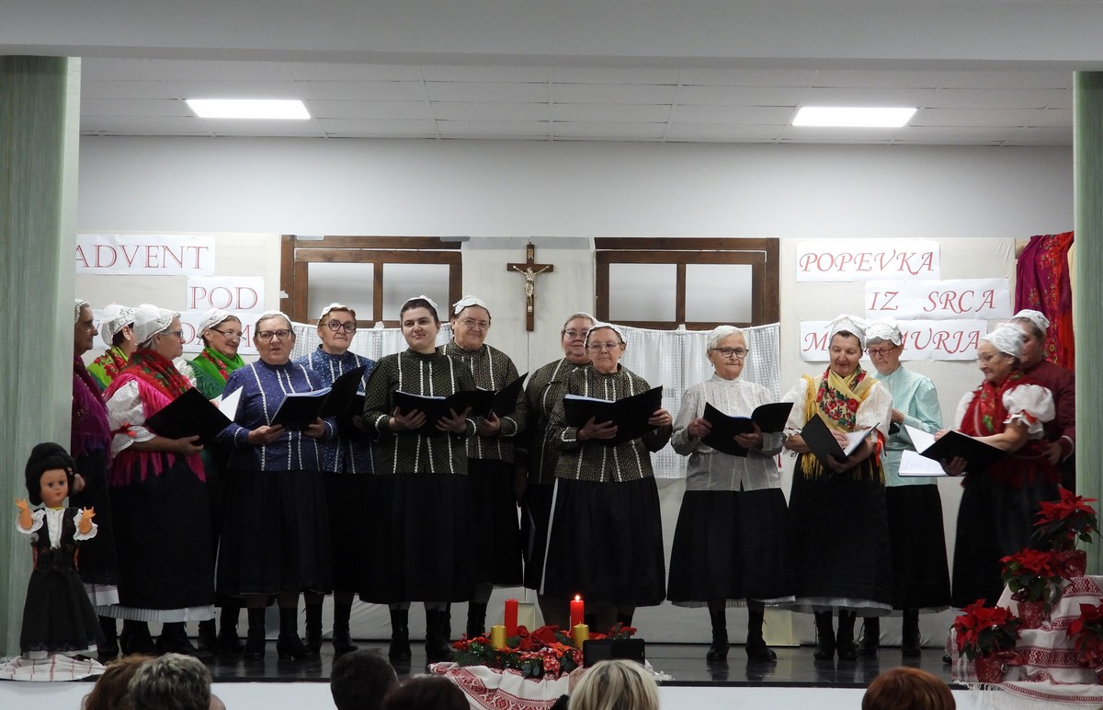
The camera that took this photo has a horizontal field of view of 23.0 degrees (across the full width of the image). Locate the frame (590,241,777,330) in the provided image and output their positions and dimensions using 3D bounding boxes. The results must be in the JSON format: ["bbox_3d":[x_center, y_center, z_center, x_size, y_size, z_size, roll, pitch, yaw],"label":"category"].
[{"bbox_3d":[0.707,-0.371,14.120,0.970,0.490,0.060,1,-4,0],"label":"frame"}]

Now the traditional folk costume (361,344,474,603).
[{"bbox_3d":[-0.610,0.564,12.350,0.540,1.200,0.440,1,-4,-6],"label":"traditional folk costume"}]

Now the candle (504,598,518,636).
[{"bbox_3d":[-0.169,1.110,11.455,0.058,0.163,0.058,1,-3,0],"label":"candle"}]

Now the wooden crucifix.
[{"bbox_3d":[-0.108,-0.352,14.100,0.240,0.460,0.060,1,-4,0],"label":"wooden crucifix"}]

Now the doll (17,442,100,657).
[{"bbox_3d":[-2.044,0.808,11.226,0.360,0.897,0.300,1,-3,-10],"label":"doll"}]

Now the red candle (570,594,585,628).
[{"bbox_3d":[0.111,1.104,11.455,0.058,0.174,0.058,1,-3,0],"label":"red candle"}]

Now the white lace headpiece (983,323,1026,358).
[{"bbox_3d":[2.114,-0.071,12.650,0.205,0.165,0.180,3,-4,-28],"label":"white lace headpiece"}]

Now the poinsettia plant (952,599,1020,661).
[{"bbox_3d":[1.768,1.114,11.000,0.275,0.265,0.270,1,-4,0],"label":"poinsettia plant"}]

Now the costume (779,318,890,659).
[{"bbox_3d":[1.369,0.635,12.950,0.530,1.650,0.460,0,-4,8],"label":"costume"}]

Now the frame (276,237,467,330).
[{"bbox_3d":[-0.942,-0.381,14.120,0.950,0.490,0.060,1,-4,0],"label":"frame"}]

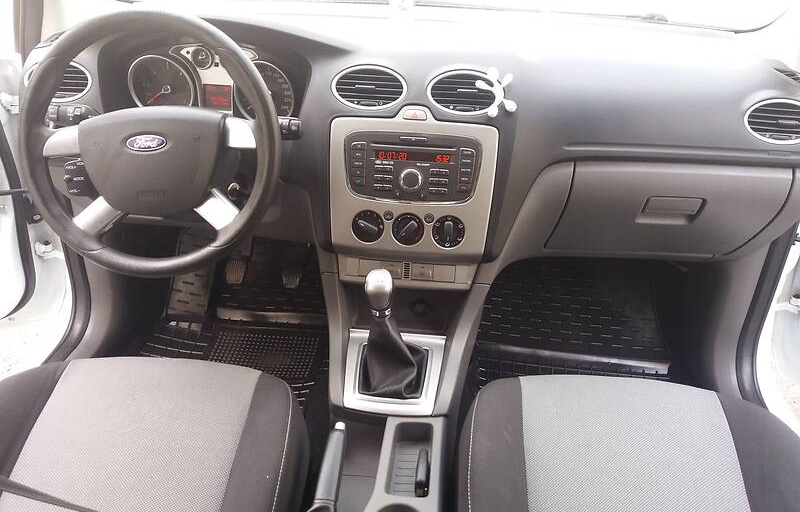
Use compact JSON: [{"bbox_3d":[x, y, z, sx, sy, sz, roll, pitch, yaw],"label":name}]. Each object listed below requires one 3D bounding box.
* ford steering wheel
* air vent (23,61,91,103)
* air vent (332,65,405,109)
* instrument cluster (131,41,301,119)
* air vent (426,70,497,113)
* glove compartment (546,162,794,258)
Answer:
[{"bbox_3d":[-0.359,-0.160,0.948,0.375,0.375,0.105,1,6,2],"label":"ford steering wheel"},{"bbox_3d":[-0.601,-0.304,1.135,0.122,0.080,0.035,6,12,5],"label":"air vent"},{"bbox_3d":[-0.052,-0.288,1.100,0.124,0.080,0.035,4,7,1],"label":"air vent"},{"bbox_3d":[-0.338,-0.312,1.165,0.310,0.145,0.060,4,9,1],"label":"instrument cluster"},{"bbox_3d":[0.110,-0.276,1.100,0.124,0.080,0.035,4,7,1],"label":"air vent"},{"bbox_3d":[0.478,-0.055,1.166,0.380,0.205,0.085,2,39,-1],"label":"glove compartment"}]

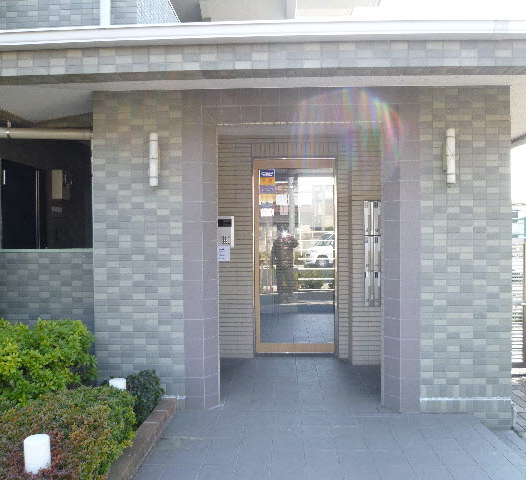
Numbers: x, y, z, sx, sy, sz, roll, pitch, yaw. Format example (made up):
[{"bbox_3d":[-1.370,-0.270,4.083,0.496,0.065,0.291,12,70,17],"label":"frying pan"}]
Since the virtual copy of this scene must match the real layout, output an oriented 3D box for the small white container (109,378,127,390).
[{"bbox_3d":[-1.024,1.072,3.270,0.122,0.160,0.122,0,0,2],"label":"small white container"}]

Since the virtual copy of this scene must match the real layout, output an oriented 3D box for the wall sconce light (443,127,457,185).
[{"bbox_3d":[1.392,-0.622,3.451,0.067,0.405,0.120,0,0,2],"label":"wall sconce light"}]

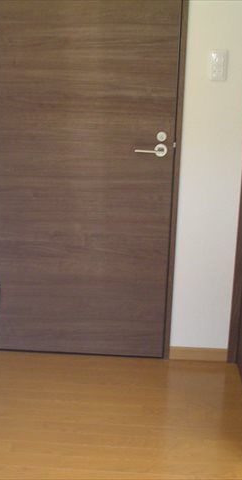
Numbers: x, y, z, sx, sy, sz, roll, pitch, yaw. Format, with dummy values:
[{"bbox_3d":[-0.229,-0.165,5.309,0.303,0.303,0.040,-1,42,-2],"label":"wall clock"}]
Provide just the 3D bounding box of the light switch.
[{"bbox_3d":[0.371,-0.667,2.680,0.070,0.118,0.013,2,15,1],"label":"light switch"}]

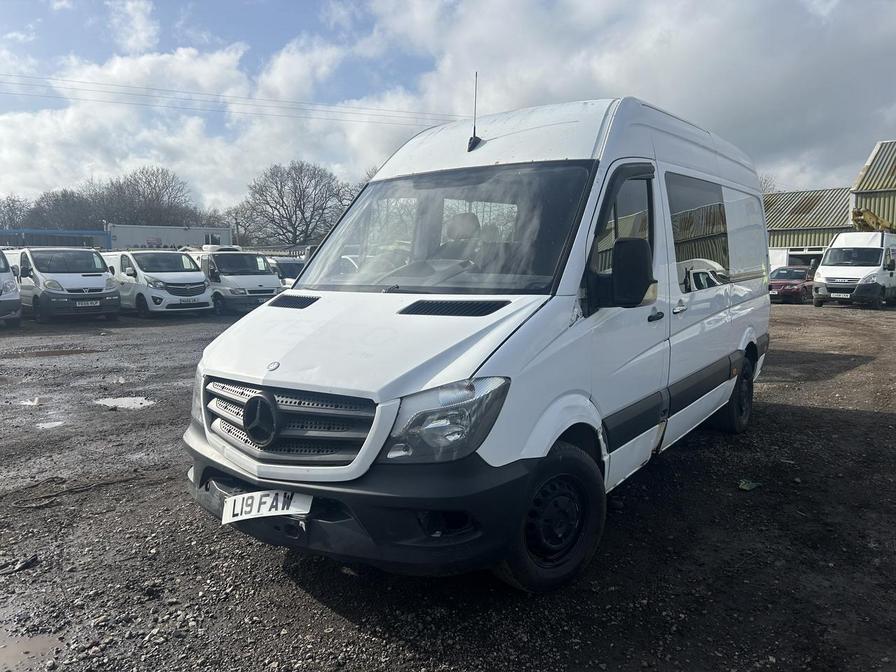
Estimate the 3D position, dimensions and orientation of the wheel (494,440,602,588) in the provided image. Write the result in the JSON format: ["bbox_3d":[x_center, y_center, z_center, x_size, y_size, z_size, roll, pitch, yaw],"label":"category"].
[{"bbox_3d":[0.451,0.856,3.233,0.700,0.700,0.235,-5,8,-38],"label":"wheel"}]

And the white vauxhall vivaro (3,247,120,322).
[{"bbox_3d":[-10.692,-1.459,18.378,4.782,1.970,1.980,6,9,44],"label":"white vauxhall vivaro"}]

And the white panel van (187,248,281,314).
[{"bbox_3d":[-7.164,-1.722,21.220,4.900,2.040,2.030,6,9,43],"label":"white panel van"}]

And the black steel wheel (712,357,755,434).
[{"bbox_3d":[2.618,0.519,6.169,0.235,0.700,0.700,4,8,36],"label":"black steel wheel"}]

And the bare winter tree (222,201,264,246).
[{"bbox_3d":[-15.672,-7.224,51.509,3.600,6.190,3.600,-2,7,-17],"label":"bare winter tree"}]

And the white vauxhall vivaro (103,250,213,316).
[{"bbox_3d":[-9.112,-1.689,20.656,4.999,1.980,2.000,6,9,44],"label":"white vauxhall vivaro"}]

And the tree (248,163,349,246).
[{"bbox_3d":[-11.464,-8.711,51.346,8.600,9.150,8.200,-2,7,-12],"label":"tree"}]

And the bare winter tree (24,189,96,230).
[{"bbox_3d":[-32.559,-8.448,56.396,6.300,7.680,6.000,-4,7,-30],"label":"bare winter tree"}]

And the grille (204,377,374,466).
[{"bbox_3d":[-0.773,0.362,2.955,1.130,0.340,0.190,4,8,36],"label":"grille"}]

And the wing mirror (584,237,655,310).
[{"bbox_3d":[0.858,-0.298,3.295,0.280,0.360,0.220,4,8,36],"label":"wing mirror"}]

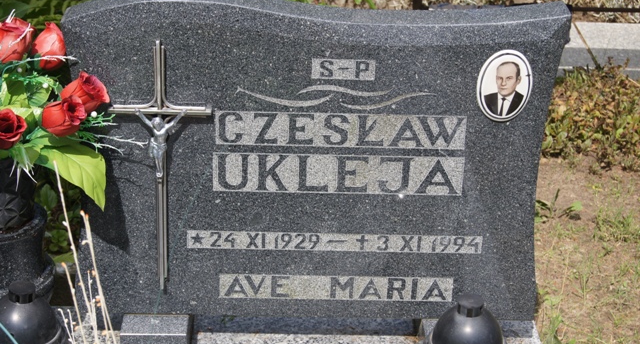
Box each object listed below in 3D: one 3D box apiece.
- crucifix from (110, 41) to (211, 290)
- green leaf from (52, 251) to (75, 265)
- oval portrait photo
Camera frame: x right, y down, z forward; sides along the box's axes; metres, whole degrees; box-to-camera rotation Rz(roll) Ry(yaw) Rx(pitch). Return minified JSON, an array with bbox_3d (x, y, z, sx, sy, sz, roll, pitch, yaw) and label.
[{"bbox_3d":[-0.307,-0.002,2.325,0.196,0.541,0.040,1,26,-2],"label":"crucifix"},{"bbox_3d":[-0.621,0.209,2.880,0.070,0.030,0.055,1,26,-2],"label":"green leaf"},{"bbox_3d":[0.353,-0.166,2.277,0.108,0.148,0.010,1,26,-2],"label":"oval portrait photo"}]

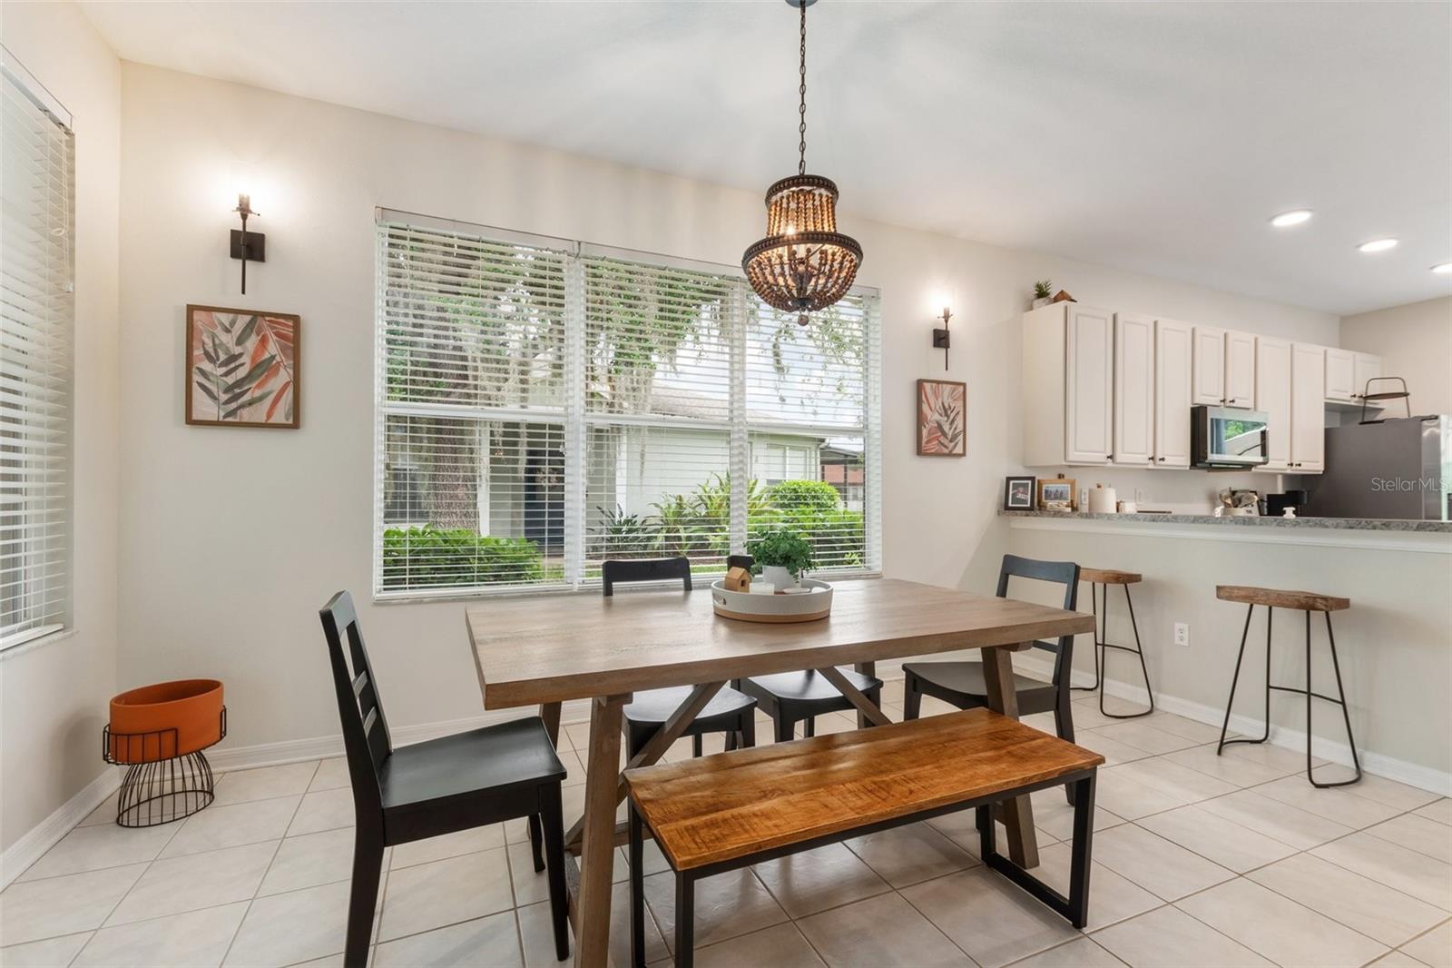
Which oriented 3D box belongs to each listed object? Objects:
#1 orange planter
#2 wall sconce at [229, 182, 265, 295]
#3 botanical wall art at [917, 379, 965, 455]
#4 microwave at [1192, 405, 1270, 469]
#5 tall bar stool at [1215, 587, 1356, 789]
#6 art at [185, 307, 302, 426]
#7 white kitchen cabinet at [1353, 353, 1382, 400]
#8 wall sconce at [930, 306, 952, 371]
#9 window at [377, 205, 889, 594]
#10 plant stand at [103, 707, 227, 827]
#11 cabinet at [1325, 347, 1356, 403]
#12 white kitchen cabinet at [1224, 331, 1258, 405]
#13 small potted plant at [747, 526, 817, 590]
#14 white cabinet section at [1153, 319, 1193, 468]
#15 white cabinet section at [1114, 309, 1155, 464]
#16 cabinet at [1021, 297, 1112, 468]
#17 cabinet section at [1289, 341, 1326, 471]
[{"bbox_3d":[-2.066,0.872,2.242,0.310,0.200,0.310,0,-1,-23],"label":"orange planter"},{"bbox_3d":[-2.008,-1.016,2.518,0.120,0.460,0.114,0,-1,-23],"label":"wall sconce"},{"bbox_3d":[1.403,-0.420,3.911,0.377,0.483,0.035,1,-1,-22],"label":"botanical wall art"},{"bbox_3d":[3.726,-0.339,4.681,0.777,0.429,0.422,0,-1,-23],"label":"microwave"},{"bbox_3d":[2.365,0.821,2.579,0.355,0.730,0.400,1,-1,-24],"label":"tall bar stool"},{"bbox_3d":[-2.025,-0.483,2.549,0.388,0.490,0.030,0,-1,-23],"label":"art"},{"bbox_3d":[5.590,-0.929,5.483,0.497,0.407,0.319,1,-1,-22],"label":"white kitchen cabinet"},{"bbox_3d":[1.404,-0.951,3.885,0.120,0.415,0.100,1,-1,-22],"label":"wall sconce"},{"bbox_3d":[-0.313,-0.347,3.252,2.740,1.761,0.110,1,-1,-22],"label":"window"},{"bbox_3d":[-2.007,1.001,2.176,0.325,0.325,0.325,1,-1,-22],"label":"plant stand"},{"bbox_3d":[5.291,-0.928,5.418,0.502,0.431,0.318,0,-1,-23],"label":"cabinet"},{"bbox_3d":[3.928,-0.866,4.832,0.411,0.550,0.318,0,-1,-23],"label":"white kitchen cabinet"},{"bbox_3d":[0.196,0.276,2.200,0.250,0.240,0.250,0,-1,0],"label":"small potted plant"},{"bbox_3d":[3.117,-0.634,4.417,0.424,1.059,0.321,0,-1,-23],"label":"white cabinet section"},{"bbox_3d":[2.724,-0.638,4.254,0.426,1.057,0.321,0,-1,-23],"label":"white cabinet section"},{"bbox_3d":[2.341,-0.645,4.144,0.446,1.058,0.322,1,-1,-22],"label":"cabinet"},{"bbox_3d":[4.700,-0.618,5.074,0.476,1.067,0.321,0,-1,-23],"label":"cabinet section"}]

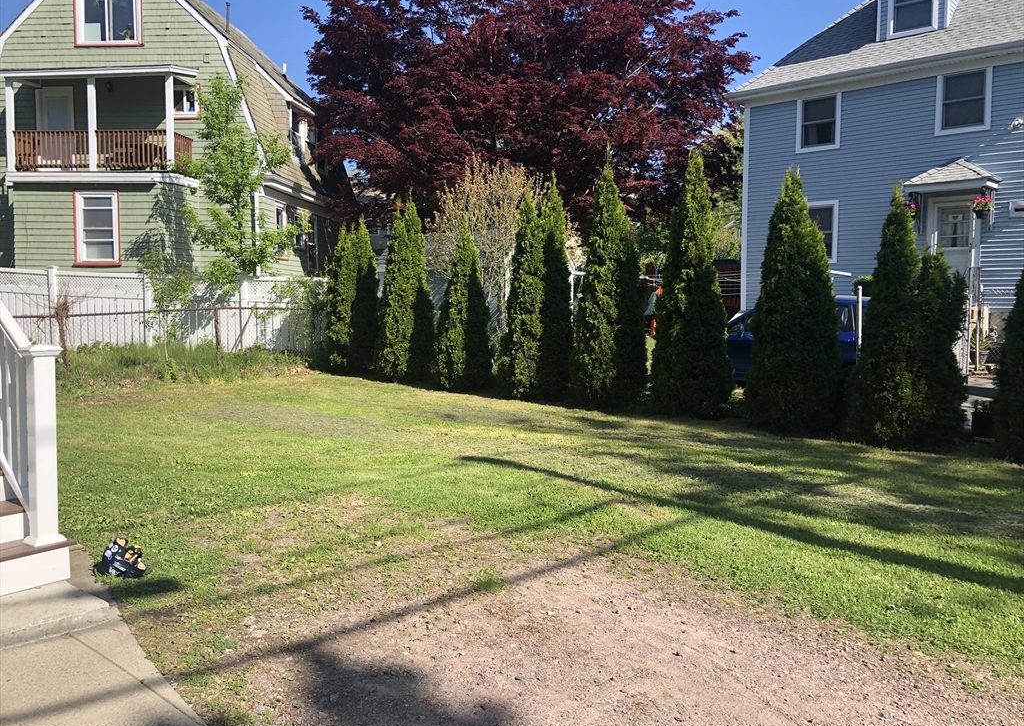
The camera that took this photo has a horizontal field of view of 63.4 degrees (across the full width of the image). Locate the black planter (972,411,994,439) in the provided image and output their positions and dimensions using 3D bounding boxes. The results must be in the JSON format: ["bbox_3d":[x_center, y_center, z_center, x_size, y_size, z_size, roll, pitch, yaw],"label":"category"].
[{"bbox_3d":[5.417,0.712,9.424,0.280,0.270,0.280,2,5,30],"label":"black planter"}]

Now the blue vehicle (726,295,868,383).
[{"bbox_3d":[4.698,-0.265,13.664,4.400,1.670,1.800,4,5,43],"label":"blue vehicle"}]

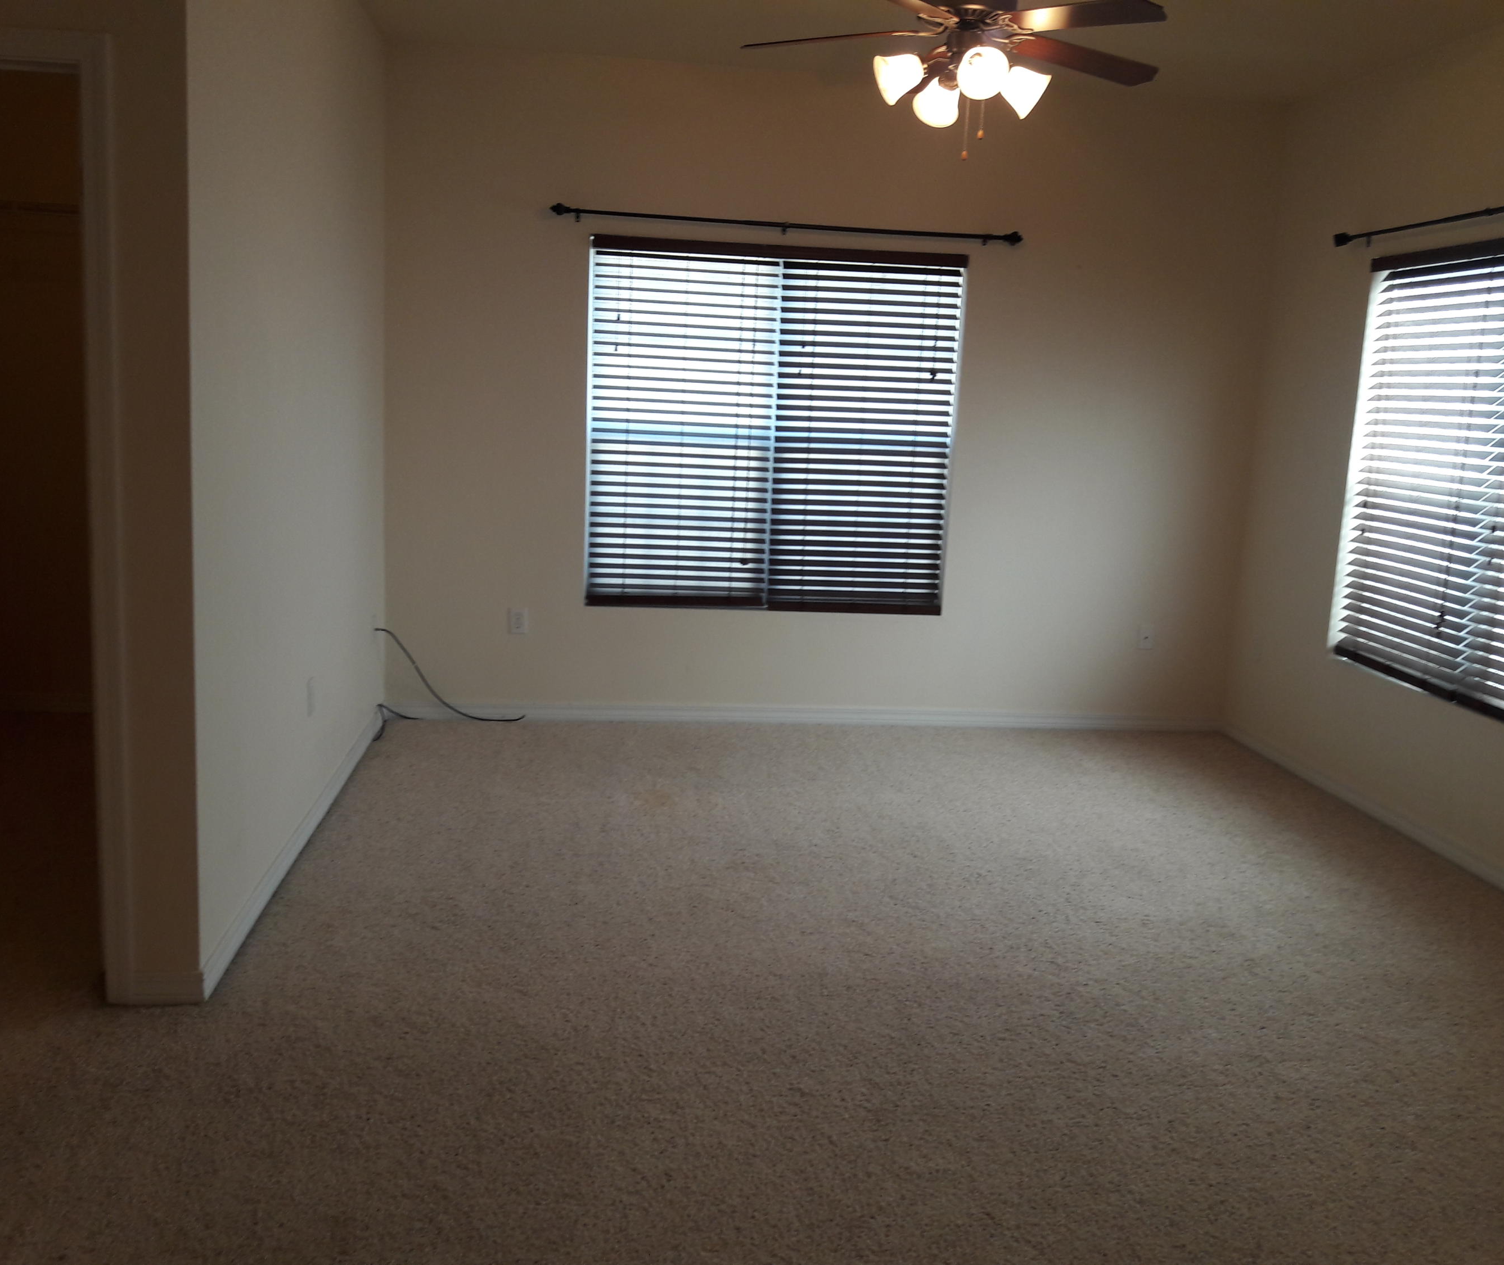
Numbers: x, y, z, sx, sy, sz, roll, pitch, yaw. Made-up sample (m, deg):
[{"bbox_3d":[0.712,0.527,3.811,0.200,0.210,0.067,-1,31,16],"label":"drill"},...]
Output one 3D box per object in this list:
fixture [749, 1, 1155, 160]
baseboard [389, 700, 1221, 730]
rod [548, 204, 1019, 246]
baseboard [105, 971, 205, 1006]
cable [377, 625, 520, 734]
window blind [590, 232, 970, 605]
[{"bbox_3d":[0.616,-1.681,3.986,1.300,0.590,1.260,2,10,-7],"label":"fixture"},{"bbox_3d":[0.312,0.370,5.991,3.710,0.085,0.018,2,10,-7],"label":"baseboard"},{"bbox_3d":[0.153,-1.649,5.535,1.930,0.057,0.100,2,10,-7],"label":"rod"},{"bbox_3d":[-1.356,0.803,3.104,0.217,0.082,0.018,2,10,-7],"label":"baseboard"},{"bbox_3d":[-1.221,0.177,5.577,0.580,0.460,0.360,2,10,-7],"label":"cable"},{"bbox_3d":[0.092,-0.840,5.744,1.550,1.520,0.065,2,10,-7],"label":"window blind"}]

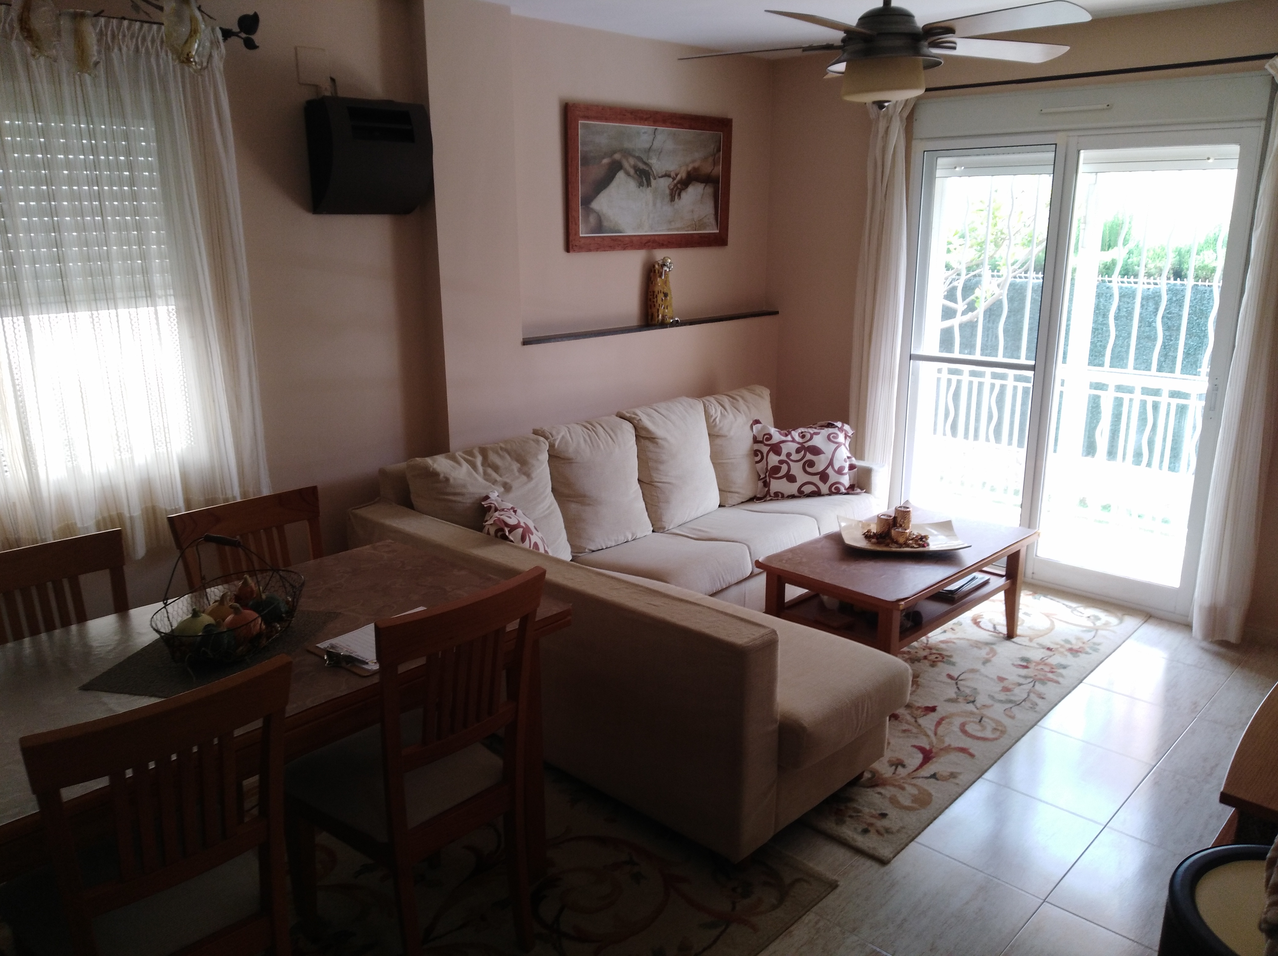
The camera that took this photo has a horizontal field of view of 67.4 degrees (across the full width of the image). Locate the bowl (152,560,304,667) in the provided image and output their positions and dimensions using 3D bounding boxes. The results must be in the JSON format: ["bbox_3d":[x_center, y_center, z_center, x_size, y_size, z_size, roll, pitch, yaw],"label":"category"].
[{"bbox_3d":[-0.928,0.312,2.195,0.257,0.104,0.390,2,15,11],"label":"bowl"}]

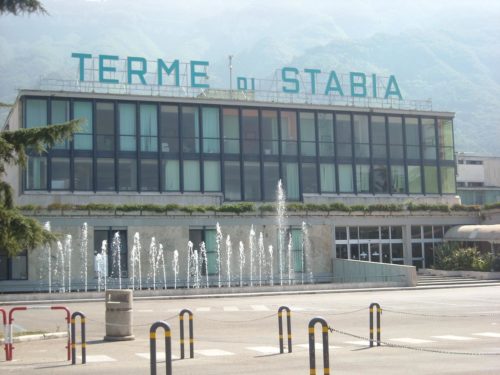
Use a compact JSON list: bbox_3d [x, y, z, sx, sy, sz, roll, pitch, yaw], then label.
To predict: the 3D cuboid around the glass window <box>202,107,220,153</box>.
[{"bbox_3d":[-2.459,-3.637,55.812,1.179,3.040,0.120,1,-7,-22],"label":"glass window"}]

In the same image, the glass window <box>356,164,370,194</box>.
[{"bbox_3d":[8.190,-0.629,63.771,1.218,2.017,0.100,1,-6,-22],"label":"glass window"}]

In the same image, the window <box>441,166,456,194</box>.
[{"bbox_3d":[14.463,-0.515,64.121,1.190,2.058,0.150,1,-7,-22],"label":"window"}]

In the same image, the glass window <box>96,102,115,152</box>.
[{"bbox_3d":[-9.367,-3.937,57.003,1.218,3.107,0.100,1,-6,-22],"label":"glass window"}]

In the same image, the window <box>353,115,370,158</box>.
[{"bbox_3d":[7.599,-3.447,59.953,1.199,3.021,0.120,1,-7,-22],"label":"window"}]

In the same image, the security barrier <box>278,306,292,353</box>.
[{"bbox_3d":[0.778,3.105,19.200,0.275,1.000,0.080,1,-7,-22],"label":"security barrier"}]

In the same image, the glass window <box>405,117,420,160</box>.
[{"bbox_3d":[11.351,-3.418,61.503,1.105,3.055,0.120,1,-7,-22],"label":"glass window"}]

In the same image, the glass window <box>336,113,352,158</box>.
[{"bbox_3d":[6.357,-3.459,59.440,1.187,3.022,0.120,1,-7,-22],"label":"glass window"}]

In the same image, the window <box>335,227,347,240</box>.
[{"bbox_3d":[6.250,3.149,60.182,0.921,0.916,0.120,1,-7,-22],"label":"window"}]

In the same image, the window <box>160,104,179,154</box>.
[{"bbox_3d":[-5.167,-3.790,56.980,1.211,3.098,0.120,1,-7,-22],"label":"window"}]

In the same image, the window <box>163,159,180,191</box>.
[{"bbox_3d":[-5.078,-0.766,56.987,1.193,1.983,0.120,1,-6,-22],"label":"window"}]

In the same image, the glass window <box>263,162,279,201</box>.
[{"bbox_3d":[1.479,-0.432,61.021,1.218,2.580,0.100,1,-6,-22],"label":"glass window"}]

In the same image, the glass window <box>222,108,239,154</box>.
[{"bbox_3d":[-1.204,-3.690,58.142,1.190,3.113,0.150,1,-7,-22],"label":"glass window"}]

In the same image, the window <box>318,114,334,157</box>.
[{"bbox_3d":[5.282,-3.610,60.774,1.190,3.113,0.150,1,-7,-22],"label":"window"}]

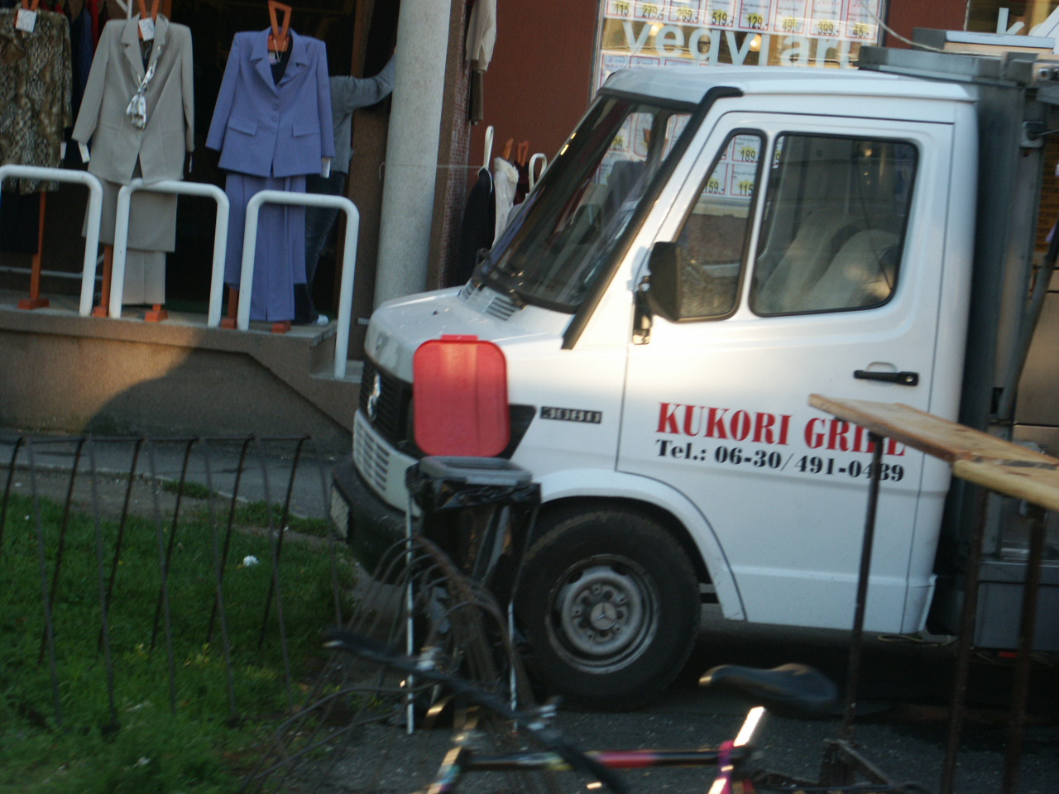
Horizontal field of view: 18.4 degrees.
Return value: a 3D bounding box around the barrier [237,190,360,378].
[{"bbox_3d":[-1.209,-0.589,17.011,0.590,0.943,0.060,5,6,0],"label":"barrier"}]

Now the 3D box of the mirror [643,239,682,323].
[{"bbox_3d":[0.443,-0.380,10.858,0.075,0.275,0.170,2,7,-24],"label":"mirror"}]

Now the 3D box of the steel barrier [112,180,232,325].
[{"bbox_3d":[-1.869,-0.748,17.001,0.579,0.740,0.060,5,6,0],"label":"steel barrier"}]

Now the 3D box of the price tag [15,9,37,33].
[{"bbox_3d":[-2.631,-1.969,17.130,0.094,0.105,0.006,10,6,-1],"label":"price tag"}]

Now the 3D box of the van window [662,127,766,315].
[{"bbox_3d":[0.594,-0.578,11.039,0.357,0.665,0.030,4,0,-12],"label":"van window"}]

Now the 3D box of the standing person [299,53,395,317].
[{"bbox_3d":[-1.064,-1.215,17.809,0.620,1.620,0.400,2,7,-23],"label":"standing person"}]

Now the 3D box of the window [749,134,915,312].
[{"bbox_3d":[1.032,-0.575,11.131,0.549,0.636,0.030,4,0,-12],"label":"window"}]

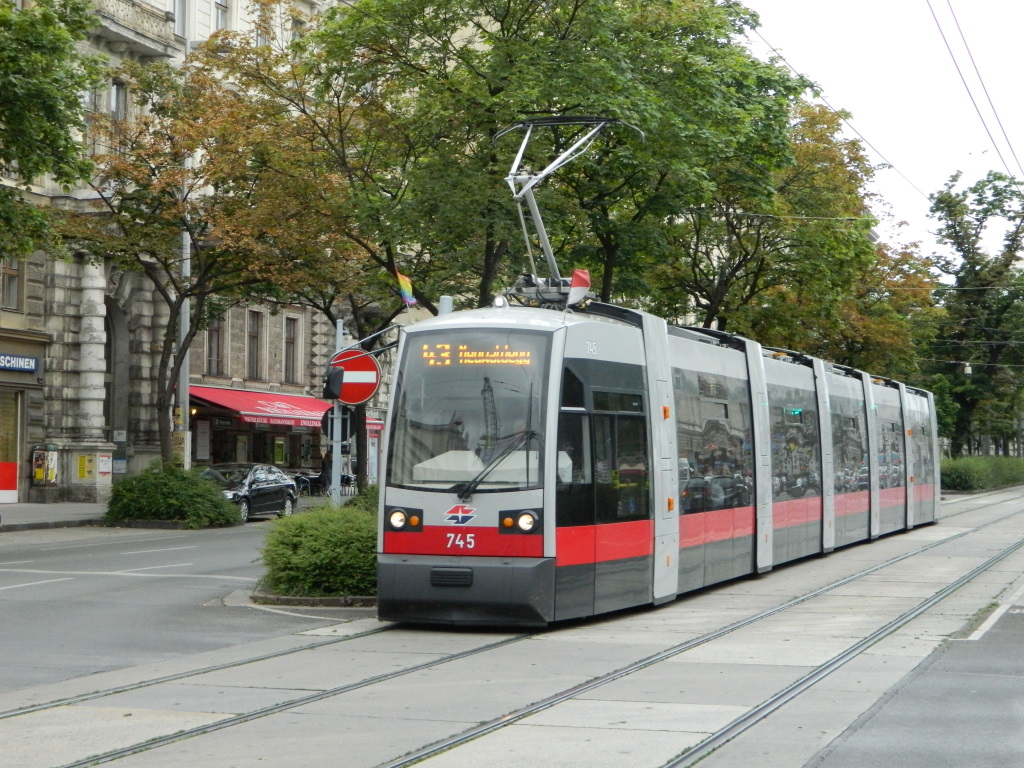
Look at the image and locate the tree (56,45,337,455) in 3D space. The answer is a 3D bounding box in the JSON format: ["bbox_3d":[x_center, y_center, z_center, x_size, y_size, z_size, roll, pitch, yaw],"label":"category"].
[{"bbox_3d":[-7.614,-2.214,49.498,6.400,11.100,6.400,0,-2,0],"label":"tree"}]

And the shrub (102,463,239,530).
[{"bbox_3d":[-7.985,2.582,48.701,2.200,1.450,2.800,-1,-2,17],"label":"shrub"}]

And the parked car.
[{"bbox_3d":[-6.973,2.788,53.336,1.780,1.460,4.550,-1,-2,17],"label":"parked car"}]

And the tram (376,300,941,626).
[{"bbox_3d":[4.699,1.172,35.846,2.400,3.300,35.400,-1,-2,17],"label":"tram"}]

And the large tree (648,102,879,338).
[{"bbox_3d":[5.858,-1.655,48.750,5.700,10.000,5.700,-1,-2,17],"label":"large tree"}]

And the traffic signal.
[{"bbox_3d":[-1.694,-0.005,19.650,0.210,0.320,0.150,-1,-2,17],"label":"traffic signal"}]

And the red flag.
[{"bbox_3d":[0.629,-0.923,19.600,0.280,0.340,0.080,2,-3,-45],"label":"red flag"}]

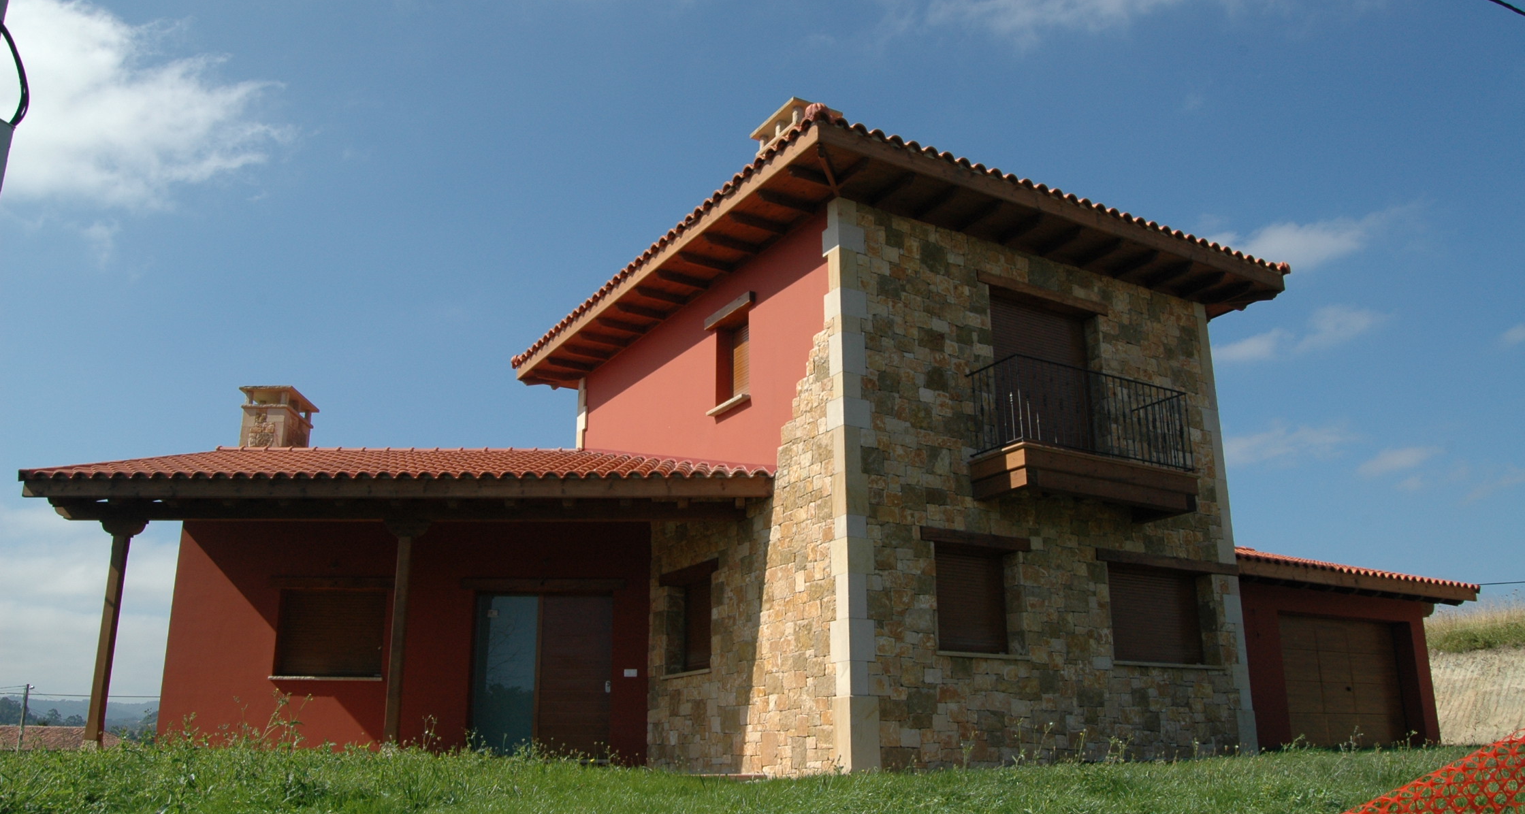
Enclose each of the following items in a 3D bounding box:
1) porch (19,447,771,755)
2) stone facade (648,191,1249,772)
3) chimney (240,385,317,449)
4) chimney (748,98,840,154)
[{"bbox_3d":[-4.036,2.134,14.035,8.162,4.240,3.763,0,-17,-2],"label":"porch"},{"bbox_3d":[2.199,1.539,14.716,5.904,5.883,4.505,9,-19,-30],"label":"stone facade"},{"bbox_3d":[-7.711,0.408,18.150,0.800,1.198,1.240,0,-17,-2],"label":"chimney"},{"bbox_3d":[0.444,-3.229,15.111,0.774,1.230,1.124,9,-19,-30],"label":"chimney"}]

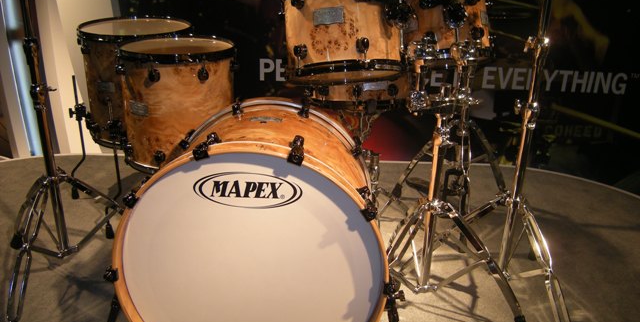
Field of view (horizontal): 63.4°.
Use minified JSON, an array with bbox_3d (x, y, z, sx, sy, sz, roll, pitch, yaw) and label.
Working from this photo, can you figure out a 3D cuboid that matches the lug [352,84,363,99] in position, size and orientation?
[{"bbox_3d":[0.121,-0.229,1.665,0.034,0.042,0.027,1,6,8],"label":"lug"}]

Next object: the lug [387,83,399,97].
[{"bbox_3d":[0.236,-0.231,1.684,0.034,0.042,0.027,-3,7,-27],"label":"lug"}]

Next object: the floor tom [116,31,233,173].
[{"bbox_3d":[-0.478,-0.203,1.773,0.388,0.388,0.388,2,22,-1],"label":"floor tom"}]

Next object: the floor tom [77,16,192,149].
[{"bbox_3d":[-0.727,-0.327,2.105,0.438,0.440,0.438,10,25,18],"label":"floor tom"}]

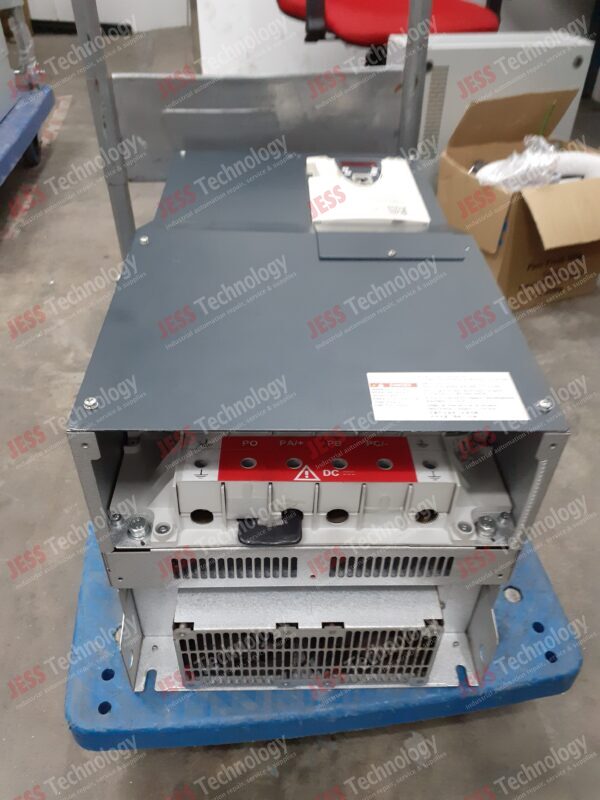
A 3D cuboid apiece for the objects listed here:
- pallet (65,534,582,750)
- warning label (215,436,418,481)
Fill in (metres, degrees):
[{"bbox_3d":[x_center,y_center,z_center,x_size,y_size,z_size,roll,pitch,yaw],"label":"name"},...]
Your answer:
[{"bbox_3d":[-0.015,0.057,1.033,0.600,0.065,0.900,-4,42,-7],"label":"pallet"},{"bbox_3d":[0.018,0.061,0.663,0.204,0.003,0.064,0,42,-2],"label":"warning label"}]

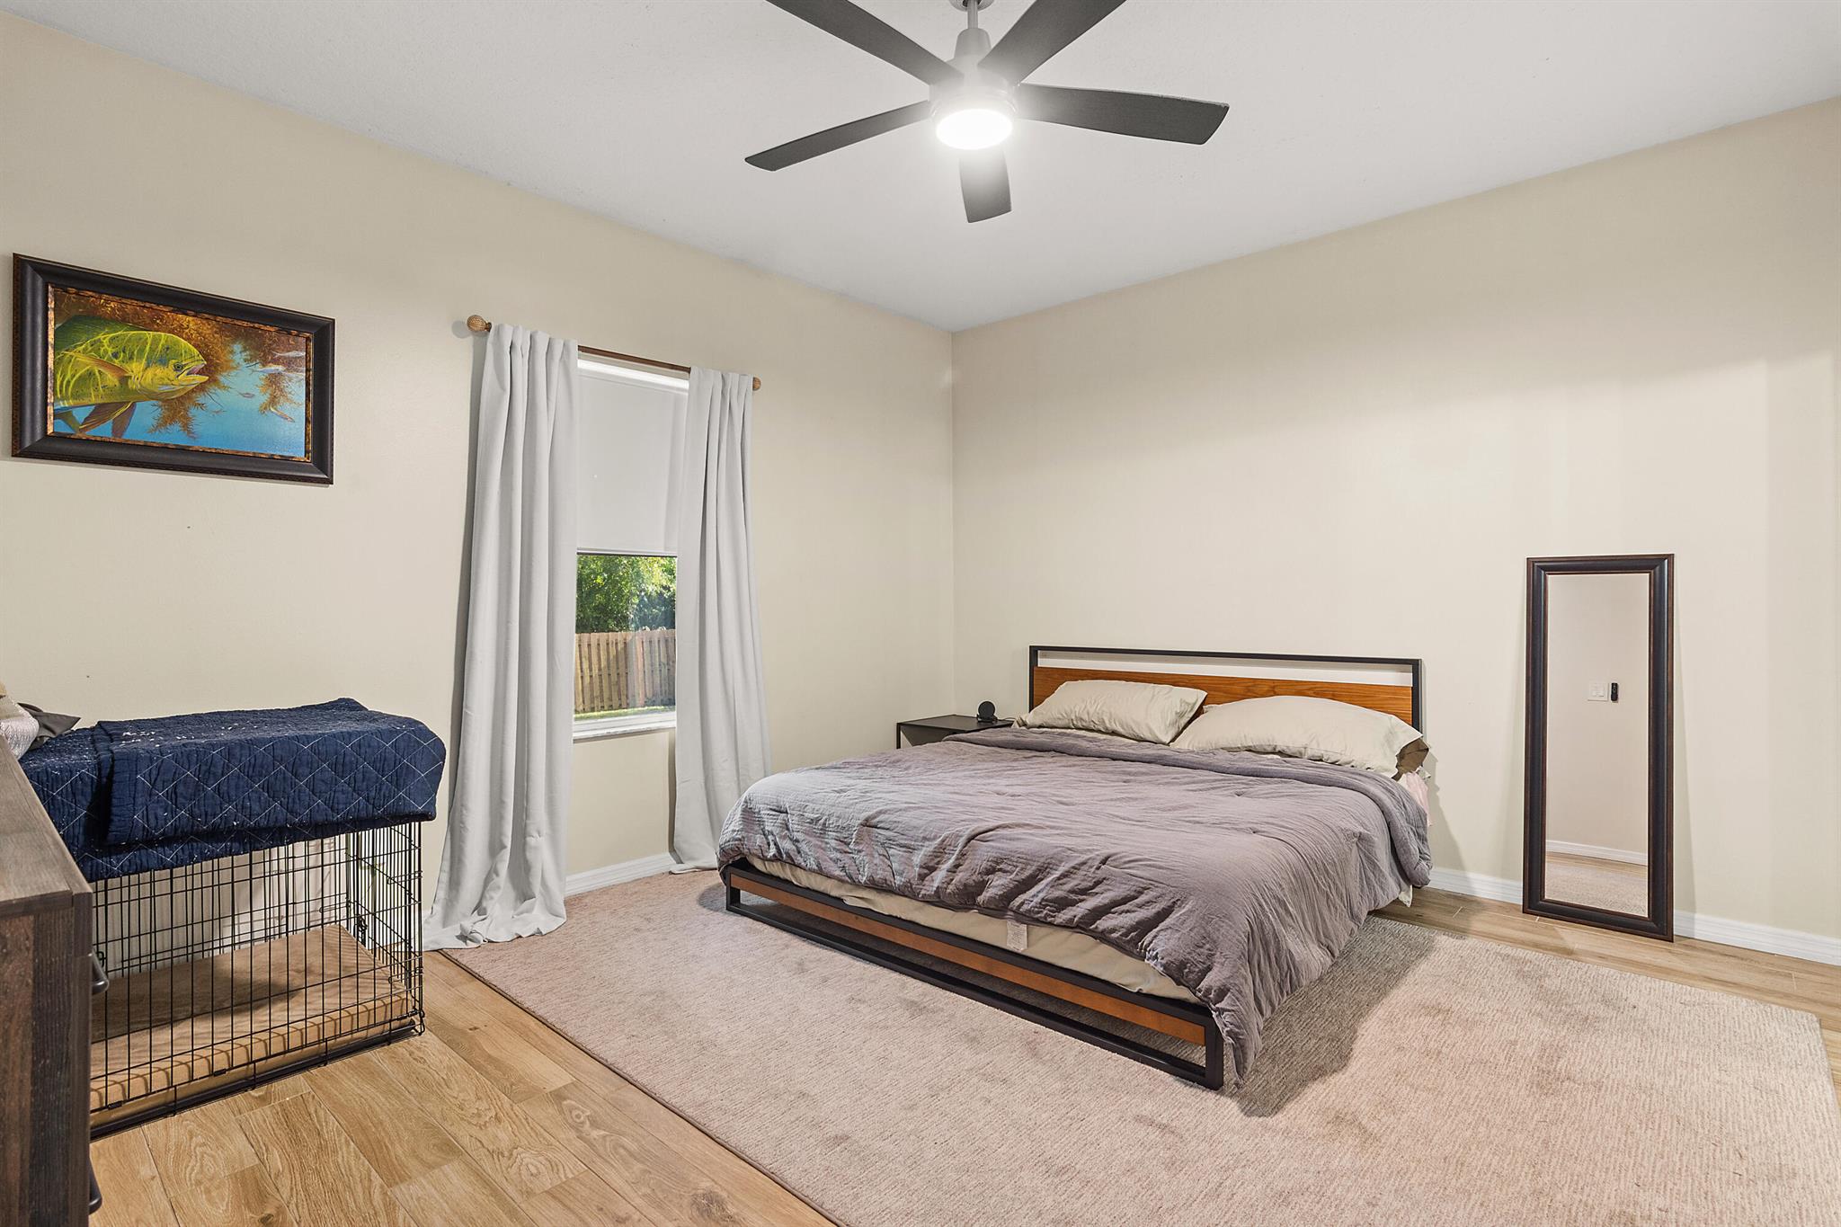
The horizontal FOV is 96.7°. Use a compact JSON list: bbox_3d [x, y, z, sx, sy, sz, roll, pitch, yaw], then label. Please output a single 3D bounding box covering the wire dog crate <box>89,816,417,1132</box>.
[{"bbox_3d":[-2.051,0.779,2.159,0.740,0.800,1.120,1,2,44],"label":"wire dog crate"}]

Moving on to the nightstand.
[{"bbox_3d":[0.213,0.873,4.580,0.450,0.520,0.430,1,1,42],"label":"nightstand"}]

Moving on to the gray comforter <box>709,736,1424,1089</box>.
[{"bbox_3d":[0.572,0.878,3.290,2.120,0.500,1.800,1,1,40],"label":"gray comforter"}]

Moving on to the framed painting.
[{"bbox_3d":[-2.225,-0.706,2.492,0.045,0.555,0.730,1,2,45],"label":"framed painting"}]

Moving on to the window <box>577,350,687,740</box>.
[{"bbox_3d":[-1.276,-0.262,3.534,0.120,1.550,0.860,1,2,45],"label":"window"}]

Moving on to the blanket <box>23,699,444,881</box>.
[{"bbox_3d":[-2.030,0.449,2.188,0.800,0.300,1.140,1,2,44],"label":"blanket"}]

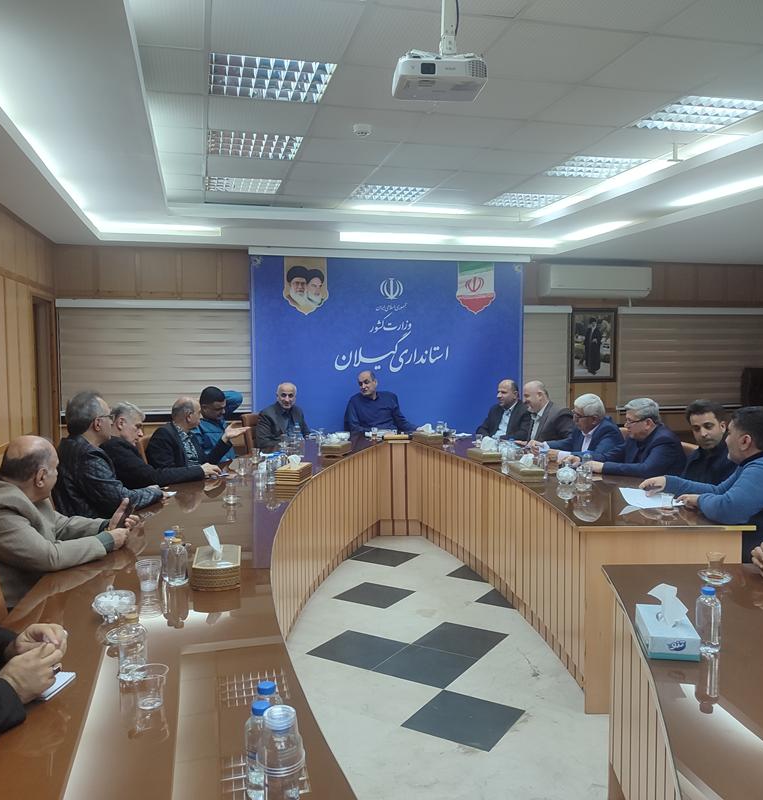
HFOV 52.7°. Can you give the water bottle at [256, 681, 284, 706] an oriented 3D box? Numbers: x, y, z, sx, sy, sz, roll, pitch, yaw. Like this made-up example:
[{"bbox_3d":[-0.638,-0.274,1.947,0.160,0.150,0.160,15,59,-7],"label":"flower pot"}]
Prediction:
[{"bbox_3d":[-0.207,0.605,1.406,0.062,0.180,0.062,0,4,0],"label":"water bottle"}]

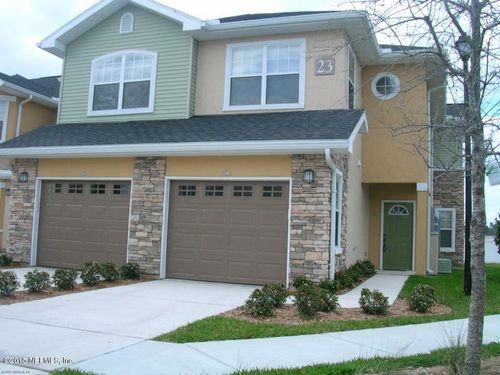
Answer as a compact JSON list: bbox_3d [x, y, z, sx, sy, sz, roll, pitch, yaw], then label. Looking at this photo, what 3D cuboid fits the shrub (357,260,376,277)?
[{"bbox_3d":[3.068,2.095,13.944,0.520,0.440,0.540,1,-6,20],"label":"shrub"}]

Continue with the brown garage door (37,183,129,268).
[{"bbox_3d":[-3.928,0.879,12.508,2.660,2.120,0.130,1,-6,20],"label":"brown garage door"}]

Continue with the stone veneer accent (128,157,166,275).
[{"bbox_3d":[-2.211,0.641,11.795,0.780,2.620,0.300,1,-6,20],"label":"stone veneer accent"}]

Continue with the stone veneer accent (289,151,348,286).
[{"bbox_3d":[1.463,0.730,11.192,0.860,2.650,1.650,1,-6,20],"label":"stone veneer accent"}]

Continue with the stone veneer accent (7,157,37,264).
[{"bbox_3d":[-5.523,0.586,13.128,0.740,2.600,0.300,1,-6,20],"label":"stone veneer accent"}]

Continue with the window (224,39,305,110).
[{"bbox_3d":[0.338,-2.710,13.000,2.000,1.750,0.130,1,-6,20],"label":"window"}]

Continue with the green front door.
[{"bbox_3d":[4.322,1.418,15.627,0.970,2.040,0.120,1,-6,20],"label":"green front door"}]

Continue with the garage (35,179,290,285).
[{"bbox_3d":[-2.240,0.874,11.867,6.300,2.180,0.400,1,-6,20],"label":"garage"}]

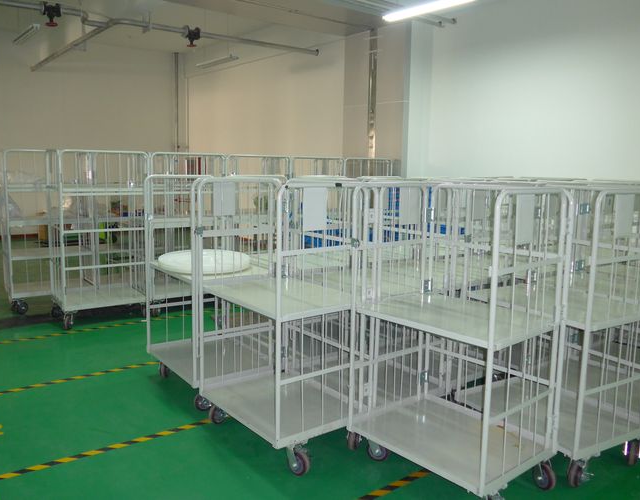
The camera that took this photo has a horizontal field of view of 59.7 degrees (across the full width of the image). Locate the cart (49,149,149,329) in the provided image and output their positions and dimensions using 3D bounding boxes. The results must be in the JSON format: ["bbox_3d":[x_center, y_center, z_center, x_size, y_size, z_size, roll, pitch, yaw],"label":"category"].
[{"bbox_3d":[-2.219,-0.126,5.626,0.815,1.698,0.613,-5,10,-36],"label":"cart"}]

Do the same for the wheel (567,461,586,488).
[{"bbox_3d":[1.295,1.133,2.817,0.052,0.132,0.127,8,11,41],"label":"wheel"}]

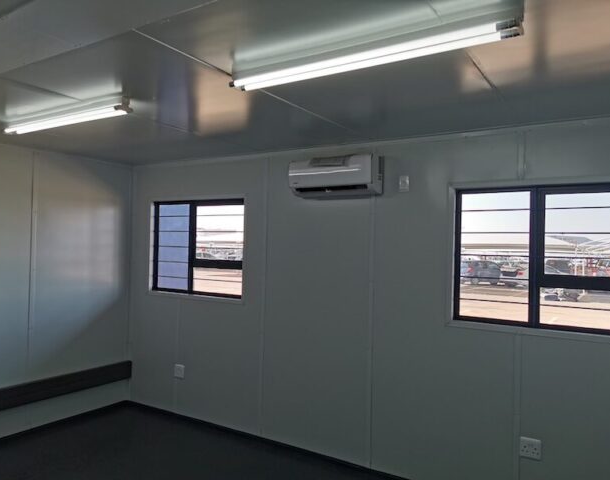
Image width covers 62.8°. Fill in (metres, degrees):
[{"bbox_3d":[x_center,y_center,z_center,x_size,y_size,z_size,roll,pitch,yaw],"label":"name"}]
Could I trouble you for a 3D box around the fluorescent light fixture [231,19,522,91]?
[{"bbox_3d":[0.193,-0.713,1.921,1.200,0.090,0.110,1,-1,32],"label":"fluorescent light fixture"}]

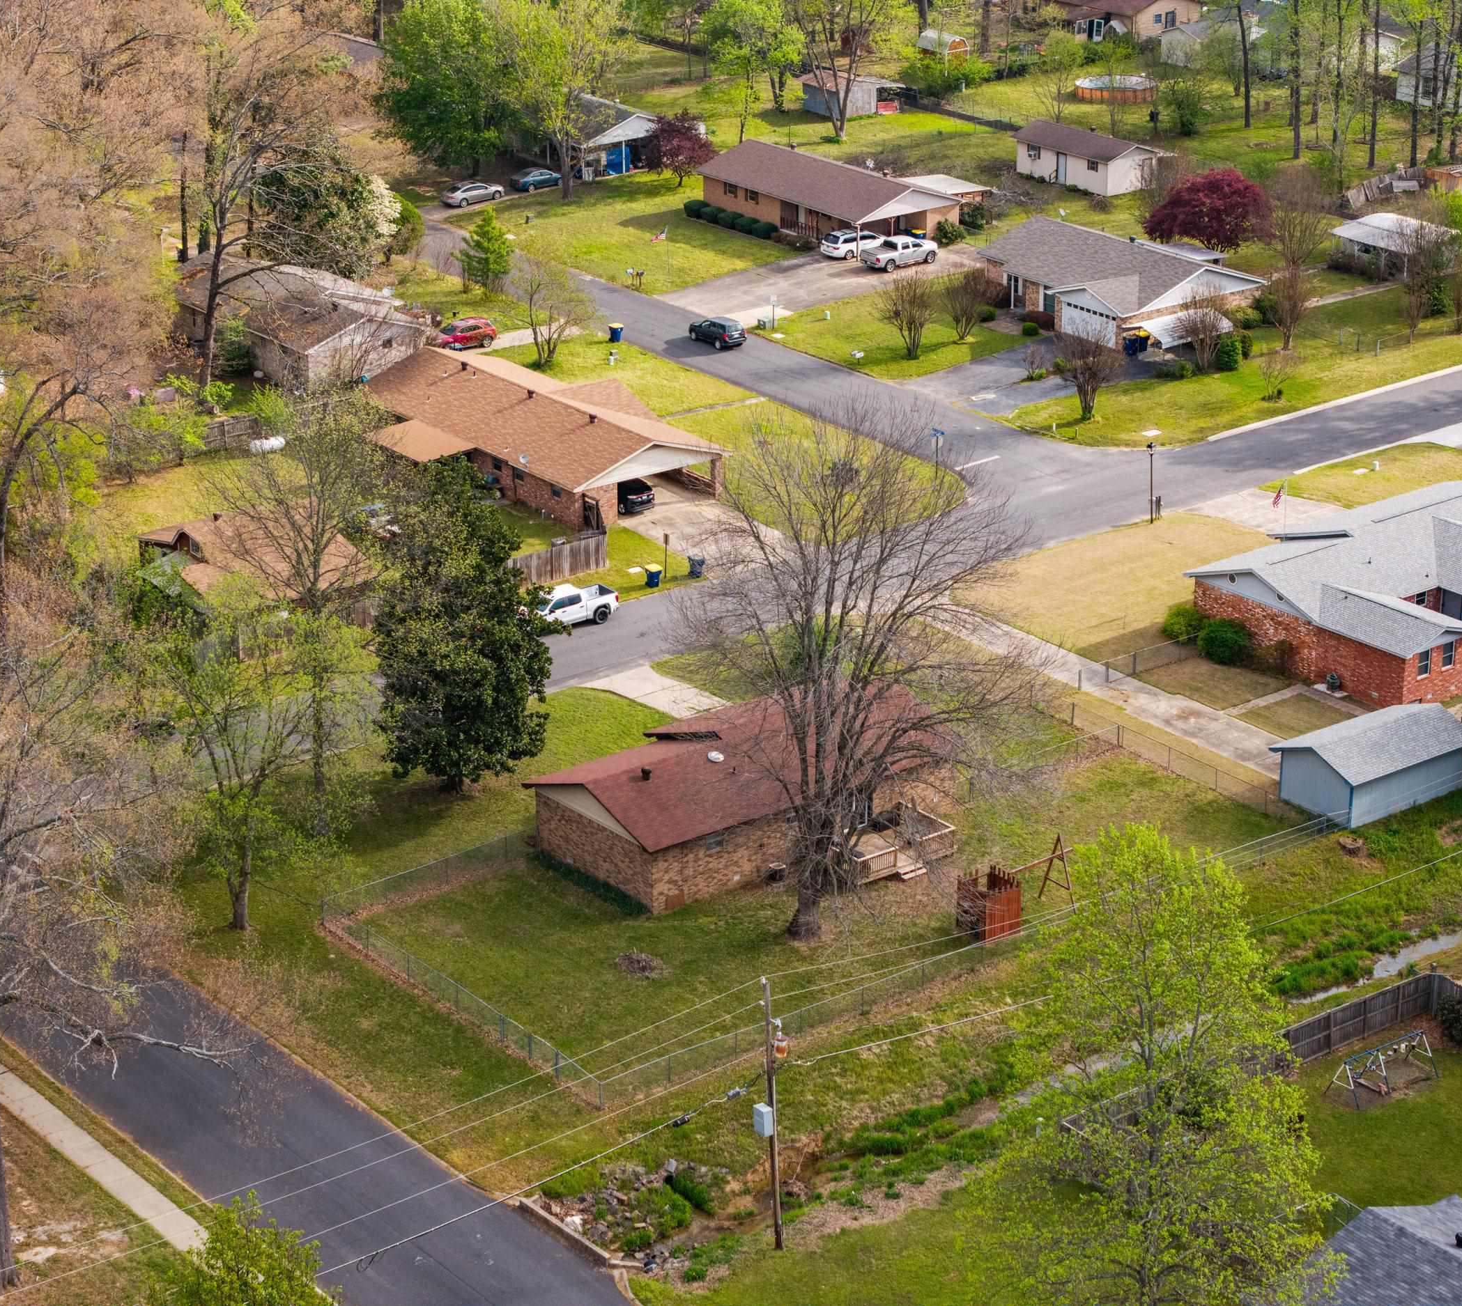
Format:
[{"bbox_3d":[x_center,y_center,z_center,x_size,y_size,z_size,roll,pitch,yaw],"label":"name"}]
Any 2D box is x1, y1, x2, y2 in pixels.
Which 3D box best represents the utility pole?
[{"bbox_3d":[1.521,16.920,128.553,0.340,11.280,0.340,-3,22,1],"label":"utility pole"}]

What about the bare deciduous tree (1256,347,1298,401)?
[{"bbox_3d":[33.893,-17.386,218.773,2.628,3.492,2.628,-1,22,0],"label":"bare deciduous tree"}]

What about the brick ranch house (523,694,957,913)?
[{"bbox_3d":[0.280,5.117,148.636,16.611,4.850,10.800,-16,26,-35],"label":"brick ranch house"}]

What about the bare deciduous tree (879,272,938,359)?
[{"bbox_3d":[10.760,-20.491,215.131,3.800,5.200,3.600,0,21,0],"label":"bare deciduous tree"}]

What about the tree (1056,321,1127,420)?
[{"bbox_3d":[20.791,-16.152,203.677,4.000,5.400,3.800,0,21,0],"label":"tree"}]

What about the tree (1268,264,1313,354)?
[{"bbox_3d":[36.140,-22.393,227.881,3.008,5.850,3.008,-1,22,0],"label":"tree"}]

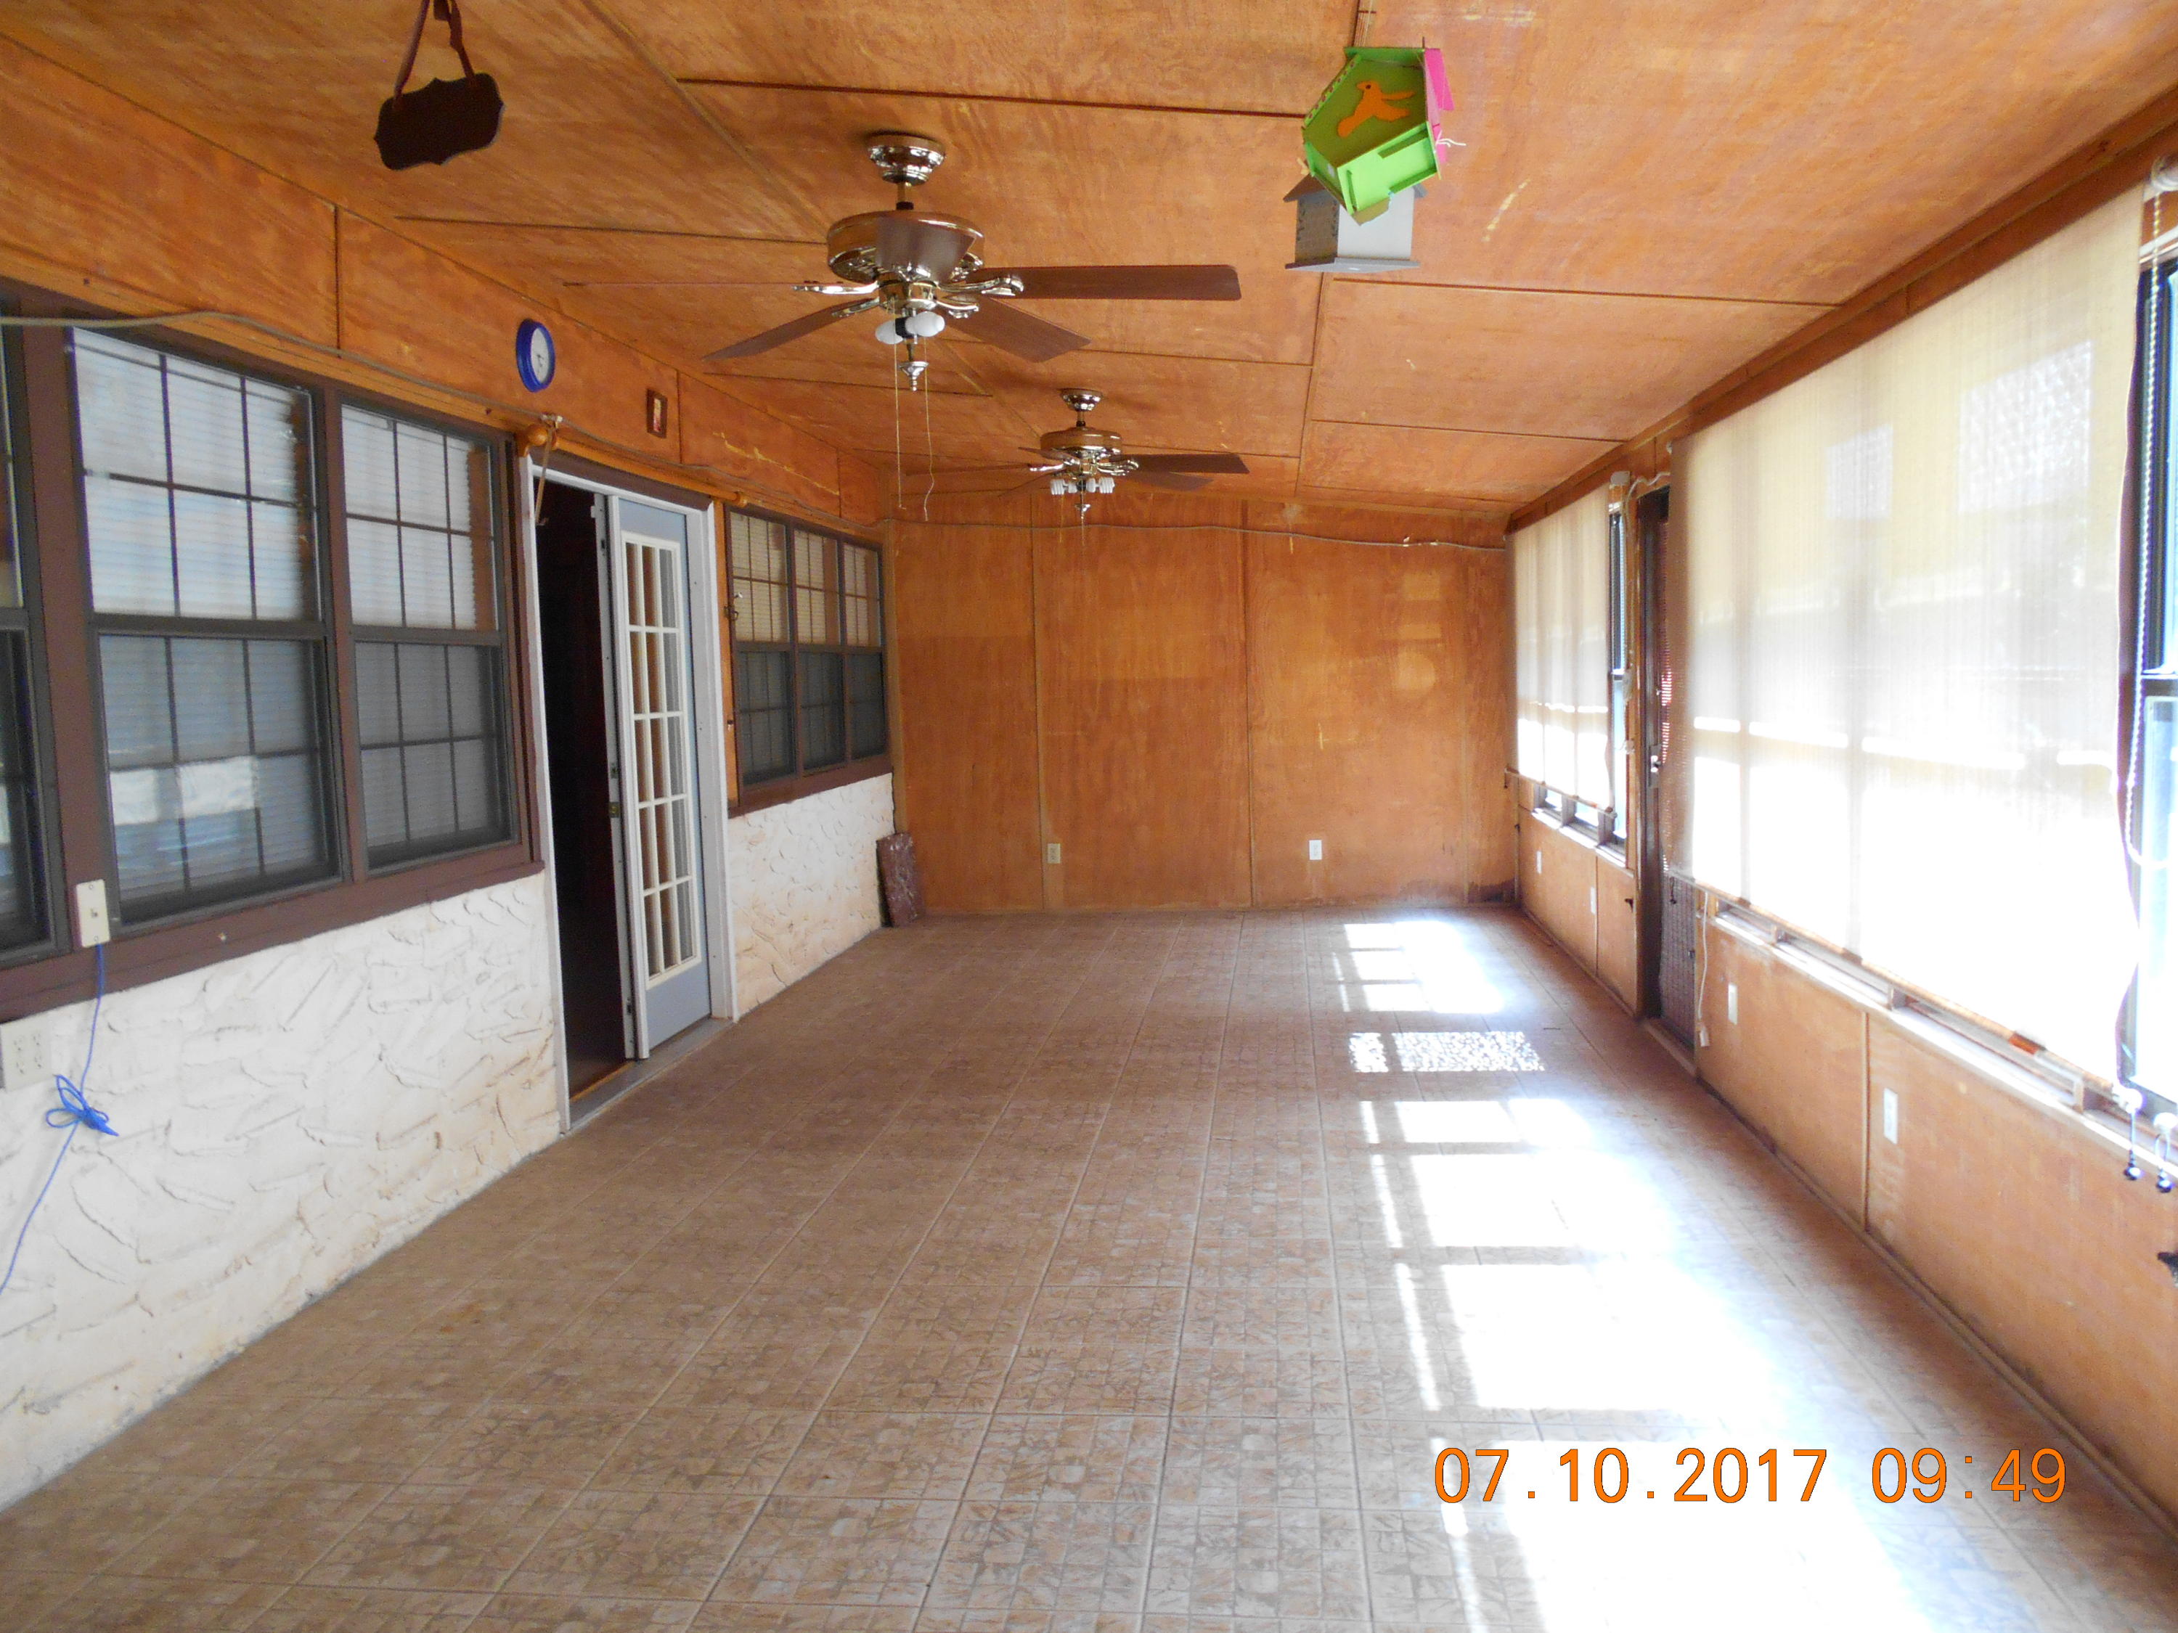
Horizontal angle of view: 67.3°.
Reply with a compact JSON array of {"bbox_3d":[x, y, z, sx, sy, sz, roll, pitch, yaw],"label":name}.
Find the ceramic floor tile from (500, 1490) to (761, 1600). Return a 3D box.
[{"bbox_3d":[-0.733,1.190,2.676,0.330,0.010,0.322,-1,5,6],"label":"ceramic floor tile"}]

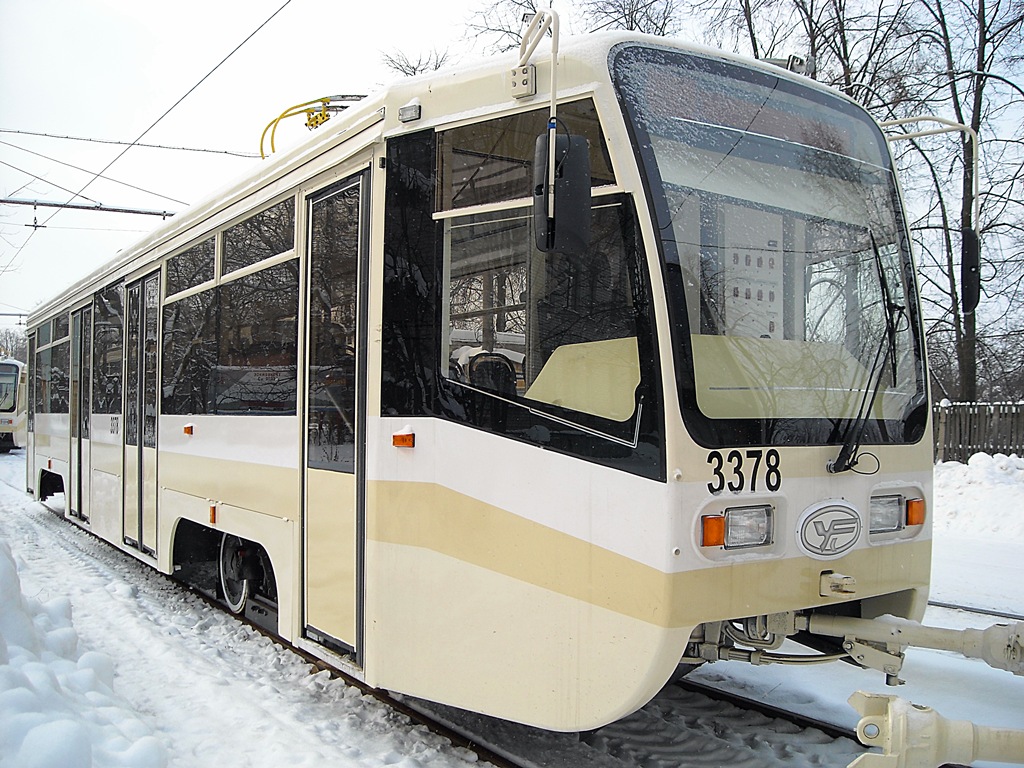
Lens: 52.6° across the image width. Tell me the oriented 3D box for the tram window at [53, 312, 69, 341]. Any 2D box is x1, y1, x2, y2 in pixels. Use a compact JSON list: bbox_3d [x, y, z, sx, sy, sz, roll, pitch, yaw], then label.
[{"bbox_3d":[-5.701,-0.707,13.127,0.040,0.305,1.361,1,-2,-32],"label":"tram window"}]

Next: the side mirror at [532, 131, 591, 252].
[{"bbox_3d":[0.177,-0.681,3.700,0.205,0.425,0.090,0,-2,-1],"label":"side mirror"}]

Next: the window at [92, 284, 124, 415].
[{"bbox_3d":[-4.038,-0.331,10.401,0.040,1.262,1.547,1,-2,-32],"label":"window"}]

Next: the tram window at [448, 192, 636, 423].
[{"bbox_3d":[0.094,-0.289,4.262,1.021,0.879,0.050,-1,-2,38],"label":"tram window"}]

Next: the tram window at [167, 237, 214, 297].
[{"bbox_3d":[-2.386,-0.850,7.725,0.040,0.305,1.394,1,-2,-32],"label":"tram window"}]

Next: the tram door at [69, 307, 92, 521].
[{"bbox_3d":[-4.848,0.326,11.698,0.060,2.356,1.392,1,-2,-32],"label":"tram door"}]

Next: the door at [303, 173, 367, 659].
[{"bbox_3d":[-0.888,0.148,5.246,0.060,2.341,0.815,1,-2,-32],"label":"door"}]

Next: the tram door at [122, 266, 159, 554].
[{"bbox_3d":[-3.219,0.256,9.044,0.060,2.356,1.391,1,-2,-32],"label":"tram door"}]

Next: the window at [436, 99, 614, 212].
[{"bbox_3d":[0.033,-0.951,4.332,0.956,0.372,0.050,-1,-2,38],"label":"window"}]

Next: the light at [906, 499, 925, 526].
[{"bbox_3d":[1.724,0.549,4.424,0.085,0.115,0.040,1,-2,-32],"label":"light"}]

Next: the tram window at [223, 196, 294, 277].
[{"bbox_3d":[-1.560,-0.885,6.378,0.040,0.305,1.392,1,-2,-32],"label":"tram window"}]

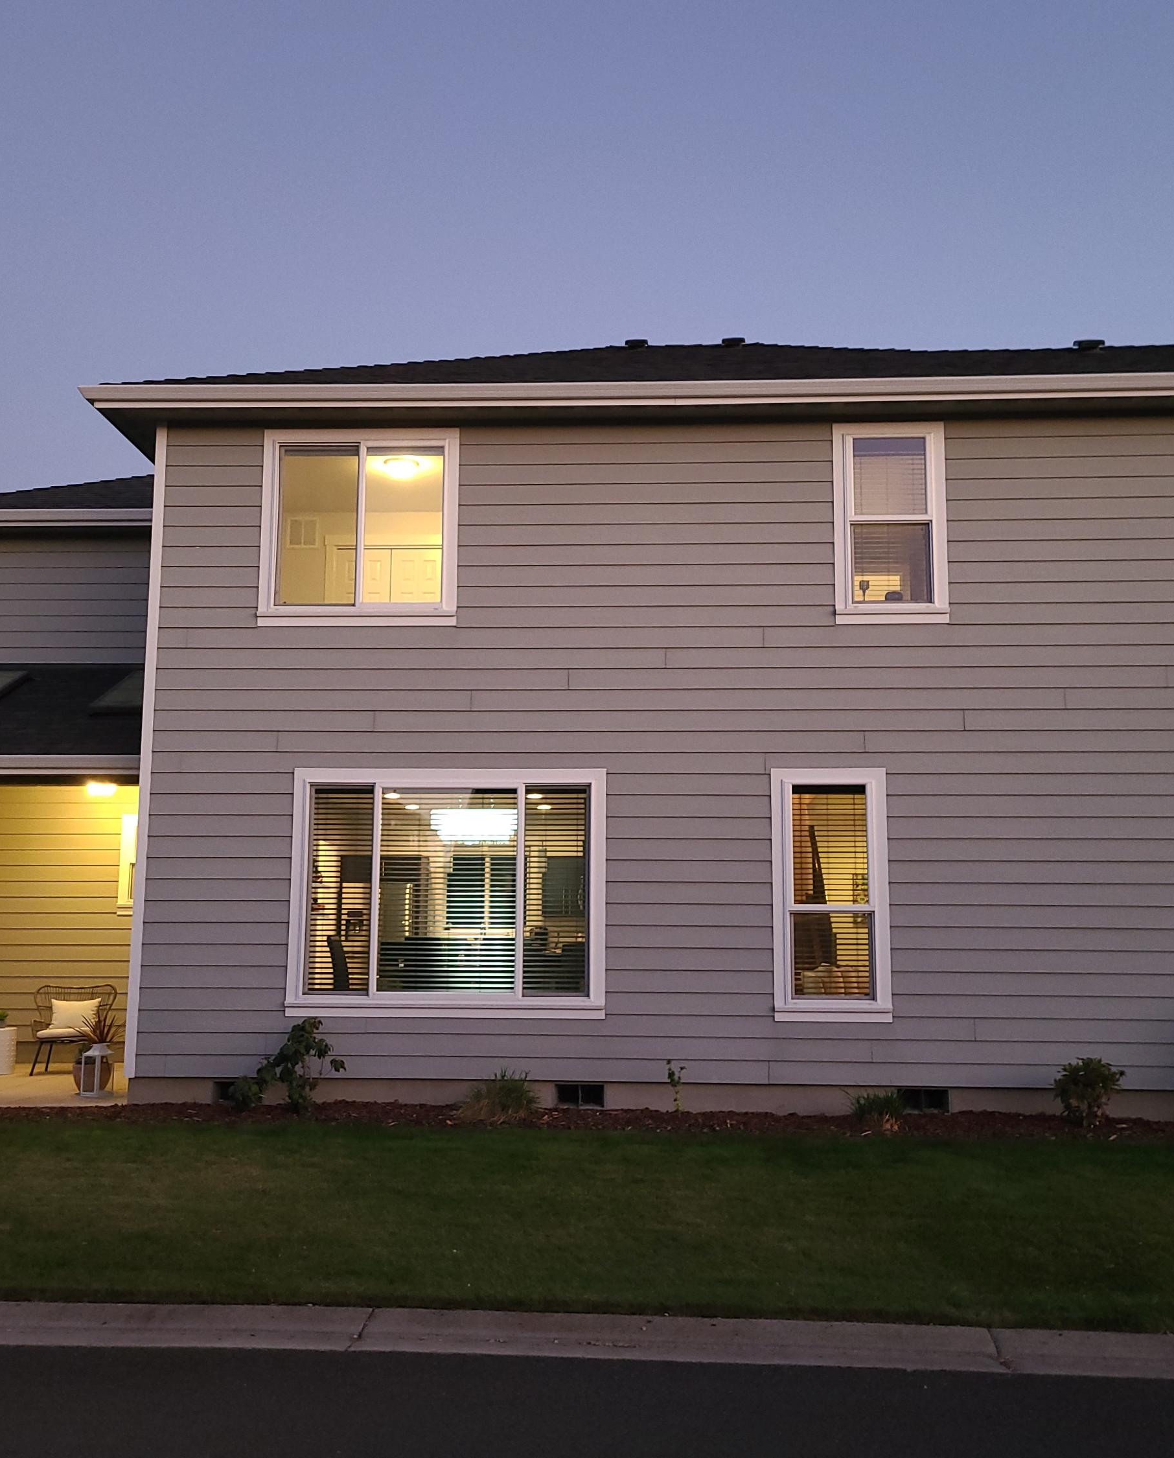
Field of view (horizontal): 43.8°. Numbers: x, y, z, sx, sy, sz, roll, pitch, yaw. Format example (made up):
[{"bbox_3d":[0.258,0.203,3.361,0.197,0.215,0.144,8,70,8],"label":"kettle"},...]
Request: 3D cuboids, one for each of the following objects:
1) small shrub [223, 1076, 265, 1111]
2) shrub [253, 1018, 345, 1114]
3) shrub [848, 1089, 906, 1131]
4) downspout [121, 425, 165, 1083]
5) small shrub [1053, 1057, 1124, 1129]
[{"bbox_3d":[-2.705,2.872,11.508,0.318,0.260,0.300,0,-9,3],"label":"small shrub"},{"bbox_3d":[-2.267,2.646,11.468,0.714,0.712,0.620,0,-9,3],"label":"shrub"},{"bbox_3d":[2.185,2.871,10.998,0.429,0.292,0.440,0,-9,3],"label":"shrub"},{"bbox_3d":[-3.760,0.138,12.438,0.100,5.590,0.100,0,-9,3],"label":"downspout"},{"bbox_3d":[3.826,2.772,11.129,0.508,0.526,0.520,0,-9,3],"label":"small shrub"}]

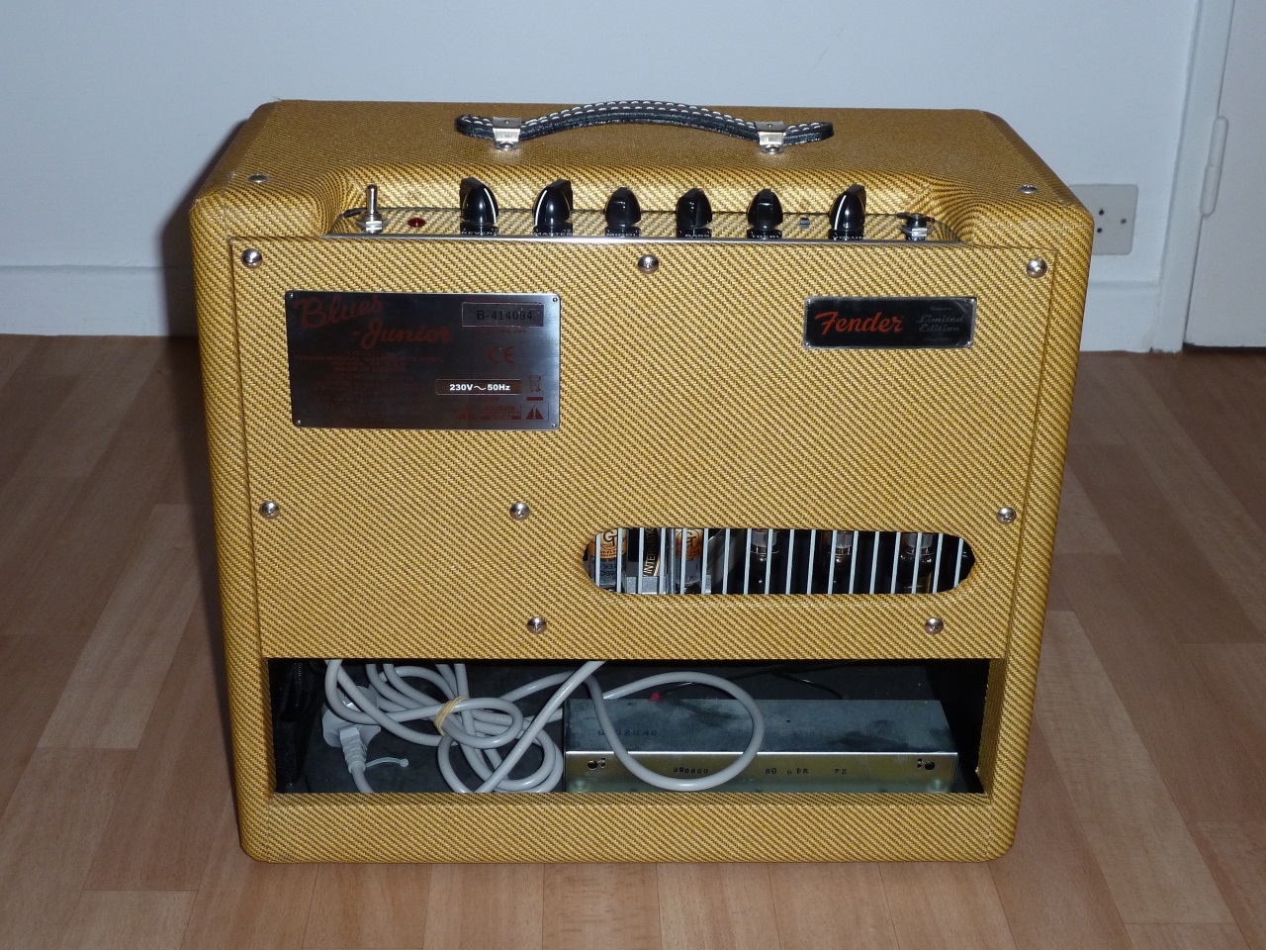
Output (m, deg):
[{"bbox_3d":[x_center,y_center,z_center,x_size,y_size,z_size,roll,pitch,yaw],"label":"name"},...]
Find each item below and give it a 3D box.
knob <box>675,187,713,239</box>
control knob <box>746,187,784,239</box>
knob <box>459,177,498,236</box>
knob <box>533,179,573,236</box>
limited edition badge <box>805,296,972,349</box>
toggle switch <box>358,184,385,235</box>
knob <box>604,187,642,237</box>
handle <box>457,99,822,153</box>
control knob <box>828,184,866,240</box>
[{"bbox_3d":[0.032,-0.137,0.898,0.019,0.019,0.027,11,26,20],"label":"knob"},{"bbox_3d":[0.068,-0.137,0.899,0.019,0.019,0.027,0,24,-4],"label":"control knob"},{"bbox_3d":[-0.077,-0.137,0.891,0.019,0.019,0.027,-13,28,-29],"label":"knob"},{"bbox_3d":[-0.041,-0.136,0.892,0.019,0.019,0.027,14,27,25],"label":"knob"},{"bbox_3d":[0.132,-0.077,0.898,0.088,0.028,0.002,0,24,-2],"label":"limited edition badge"},{"bbox_3d":[-0.132,-0.137,0.887,0.013,0.021,0.013,0,24,-2],"label":"toggle switch"},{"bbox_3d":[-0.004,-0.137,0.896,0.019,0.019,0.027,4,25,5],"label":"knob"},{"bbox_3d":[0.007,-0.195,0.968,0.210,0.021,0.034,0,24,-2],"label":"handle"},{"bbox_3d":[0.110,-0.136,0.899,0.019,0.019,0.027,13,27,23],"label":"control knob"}]

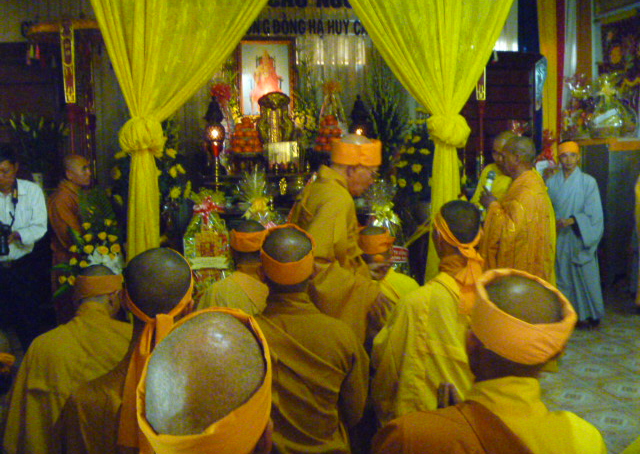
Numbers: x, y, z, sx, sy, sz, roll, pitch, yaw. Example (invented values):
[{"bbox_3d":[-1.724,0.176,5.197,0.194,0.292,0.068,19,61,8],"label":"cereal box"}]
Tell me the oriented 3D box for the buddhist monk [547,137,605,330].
[{"bbox_3d":[2.319,0.060,5.771,0.490,1.640,0.370,3,8,35],"label":"buddhist monk"}]

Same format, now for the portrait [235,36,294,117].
[{"bbox_3d":[-0.528,-1.451,6.300,0.568,0.755,0.040,-3,7,-11],"label":"portrait"}]

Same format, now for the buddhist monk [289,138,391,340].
[{"bbox_3d":[0.106,0.397,2.884,0.450,1.600,0.500,-2,6,-9],"label":"buddhist monk"}]

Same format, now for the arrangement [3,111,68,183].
[{"bbox_3d":[-2.206,-0.591,5.000,0.500,0.560,0.460,-2,6,-10],"label":"arrangement"}]

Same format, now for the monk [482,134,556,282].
[{"bbox_3d":[1.308,0.216,4.285,0.430,1.630,0.500,0,6,12],"label":"monk"}]

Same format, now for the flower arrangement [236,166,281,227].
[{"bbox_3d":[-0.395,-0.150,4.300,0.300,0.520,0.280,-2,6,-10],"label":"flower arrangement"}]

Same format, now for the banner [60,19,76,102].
[{"bbox_3d":[-1.866,-1.220,4.800,0.100,0.600,0.040,-2,6,-10],"label":"banner"}]

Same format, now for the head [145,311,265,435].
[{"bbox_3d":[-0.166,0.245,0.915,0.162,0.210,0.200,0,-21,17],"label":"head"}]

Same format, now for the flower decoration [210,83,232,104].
[{"bbox_3d":[-0.746,-1.011,4.900,0.170,0.160,0.150,-2,6,-10],"label":"flower decoration"}]

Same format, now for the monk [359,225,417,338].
[{"bbox_3d":[0.353,0.587,3.728,0.500,1.169,0.580,-3,7,-11],"label":"monk"}]

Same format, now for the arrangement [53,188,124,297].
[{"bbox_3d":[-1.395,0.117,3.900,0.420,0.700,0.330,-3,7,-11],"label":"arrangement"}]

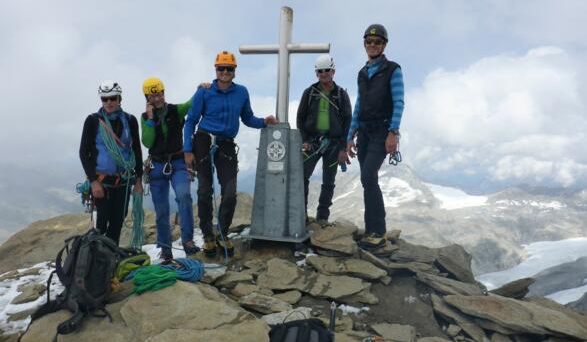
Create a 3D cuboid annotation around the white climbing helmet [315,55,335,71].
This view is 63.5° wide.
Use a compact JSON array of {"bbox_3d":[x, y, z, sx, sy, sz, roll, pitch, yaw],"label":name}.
[{"bbox_3d":[0.323,-1.089,4.820,0.215,0.170,0.270,1,1,14],"label":"white climbing helmet"}]

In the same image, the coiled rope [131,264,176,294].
[{"bbox_3d":[-1.043,0.811,3.550,0.350,0.140,0.340,1,-1,-16],"label":"coiled rope"}]

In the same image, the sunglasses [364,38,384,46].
[{"bbox_3d":[0.673,-1.072,3.930,0.148,0.048,0.135,0,-1,21],"label":"sunglasses"}]

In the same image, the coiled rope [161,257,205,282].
[{"bbox_3d":[-0.901,0.793,3.820,0.390,0.130,0.360,1,-1,-16],"label":"coiled rope"}]

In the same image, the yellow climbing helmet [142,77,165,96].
[{"bbox_3d":[-1.310,-0.789,4.450,0.215,0.170,0.270,-10,1,-17],"label":"yellow climbing helmet"}]

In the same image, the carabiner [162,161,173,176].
[{"bbox_3d":[-1.094,-0.020,4.130,0.070,0.115,0.016,1,-1,-9],"label":"carabiner"}]

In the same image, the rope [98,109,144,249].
[{"bbox_3d":[-1.460,0.081,4.030,0.390,1.200,0.280,1,-1,-12],"label":"rope"}]

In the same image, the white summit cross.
[{"bbox_3d":[-0.094,-0.443,4.380,0.850,2.140,0.480,2,-1,14],"label":"white summit cross"}]

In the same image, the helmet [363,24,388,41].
[{"bbox_3d":[0.715,-1.198,4.130,0.220,0.170,0.275,5,0,25],"label":"helmet"}]

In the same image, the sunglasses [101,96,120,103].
[{"bbox_3d":[-1.554,-0.606,4.020,0.148,0.047,0.135,1,-1,0],"label":"sunglasses"}]

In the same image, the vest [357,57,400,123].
[{"bbox_3d":[0.709,-0.679,3.980,0.410,0.570,0.260,0,-1,31],"label":"vest"}]

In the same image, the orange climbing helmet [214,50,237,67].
[{"bbox_3d":[-0.616,-1.014,4.300,0.215,0.165,0.270,1,2,-7],"label":"orange climbing helmet"}]

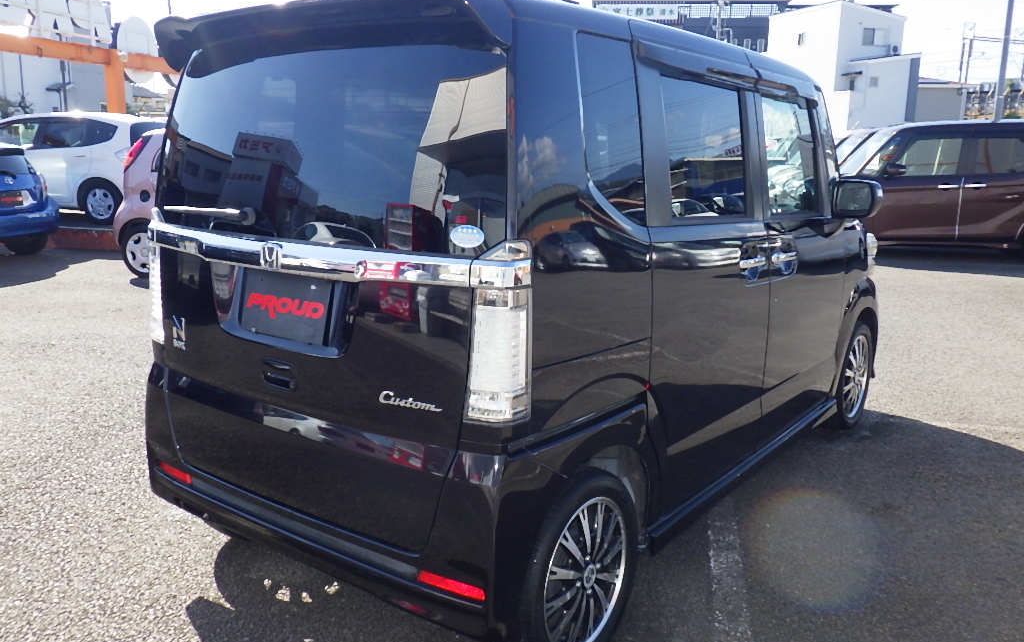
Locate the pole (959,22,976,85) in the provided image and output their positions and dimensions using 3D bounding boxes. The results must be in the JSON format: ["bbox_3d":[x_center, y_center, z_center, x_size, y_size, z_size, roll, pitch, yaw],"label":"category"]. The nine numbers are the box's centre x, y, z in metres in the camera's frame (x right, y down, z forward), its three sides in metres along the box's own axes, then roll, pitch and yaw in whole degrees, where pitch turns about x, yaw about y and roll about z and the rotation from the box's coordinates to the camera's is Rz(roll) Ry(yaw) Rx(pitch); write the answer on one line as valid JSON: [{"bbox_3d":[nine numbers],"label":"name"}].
[{"bbox_3d":[38.727,-19.915,71.064,0.900,11.000,0.600,6,13,27],"label":"pole"}]

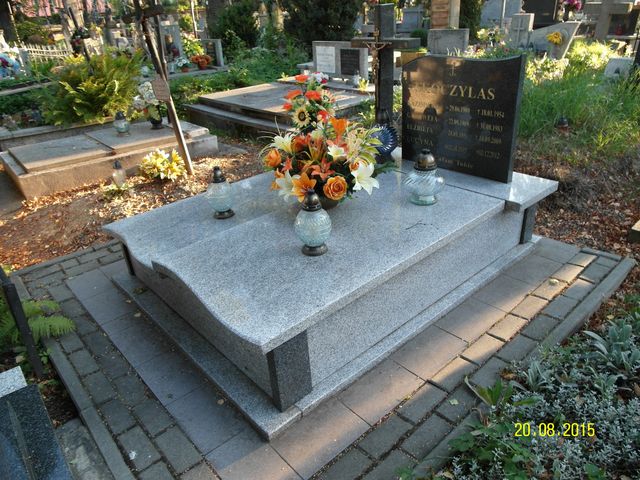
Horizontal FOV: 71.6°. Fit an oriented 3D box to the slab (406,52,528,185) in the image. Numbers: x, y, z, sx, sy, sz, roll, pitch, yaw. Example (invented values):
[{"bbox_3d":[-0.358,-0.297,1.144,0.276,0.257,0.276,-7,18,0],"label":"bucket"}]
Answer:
[{"bbox_3d":[0.800,-0.733,2.610,0.065,0.665,0.745,-25,33,-35],"label":"slab"}]

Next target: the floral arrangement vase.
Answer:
[{"bbox_3d":[0.046,-0.544,2.400,0.600,0.600,0.500,-3,27,2],"label":"floral arrangement vase"}]

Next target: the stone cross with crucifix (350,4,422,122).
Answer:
[{"bbox_3d":[0.771,-2.016,5.205,0.240,1.335,0.820,-25,34,-35],"label":"stone cross with crucifix"}]

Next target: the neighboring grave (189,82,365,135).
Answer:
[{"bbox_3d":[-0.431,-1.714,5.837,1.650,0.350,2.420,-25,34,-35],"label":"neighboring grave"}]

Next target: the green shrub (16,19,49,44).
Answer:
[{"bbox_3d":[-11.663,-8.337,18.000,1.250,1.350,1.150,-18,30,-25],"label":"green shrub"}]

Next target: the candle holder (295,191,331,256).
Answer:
[{"bbox_3d":[-0.026,-0.077,1.863,0.148,0.275,0.148,-4,27,-1],"label":"candle holder"}]

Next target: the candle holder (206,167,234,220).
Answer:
[{"bbox_3d":[-0.505,-0.240,2.243,0.140,0.256,0.140,-25,34,-35],"label":"candle holder"}]

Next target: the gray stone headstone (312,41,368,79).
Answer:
[{"bbox_3d":[0.302,-2.599,6.430,0.110,0.500,1.060,-25,34,-35],"label":"gray stone headstone"}]

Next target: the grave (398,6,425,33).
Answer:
[{"bbox_3d":[3.465,-8.254,16.800,0.220,1.100,0.950,-25,33,-35],"label":"grave"}]

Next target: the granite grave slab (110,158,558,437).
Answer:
[{"bbox_3d":[0.067,-0.047,2.468,1.960,0.410,1.510,-25,34,-35],"label":"granite grave slab"}]

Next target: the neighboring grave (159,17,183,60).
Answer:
[{"bbox_3d":[-3.744,-4.804,11.116,0.520,1.140,0.160,-25,33,-35],"label":"neighboring grave"}]

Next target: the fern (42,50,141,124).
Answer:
[{"bbox_3d":[-3.103,-2.035,6.000,1.220,0.980,1.050,-16,29,-22],"label":"fern"}]

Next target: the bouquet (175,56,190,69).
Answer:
[{"bbox_3d":[-3.130,-4.030,10.100,0.360,0.310,0.360,-25,34,-35],"label":"bouquet"}]

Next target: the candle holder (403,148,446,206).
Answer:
[{"bbox_3d":[0.530,-0.321,2.232,0.200,0.269,0.200,-3,27,2],"label":"candle holder"}]

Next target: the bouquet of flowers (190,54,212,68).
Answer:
[{"bbox_3d":[-2.991,-4.493,11.200,0.490,0.370,0.460,-10,27,-11],"label":"bouquet of flowers"}]

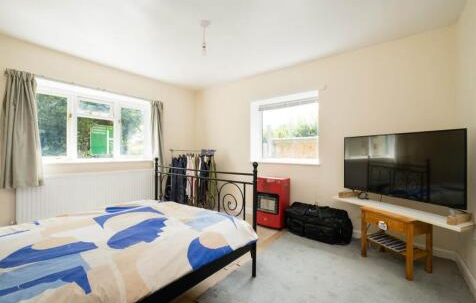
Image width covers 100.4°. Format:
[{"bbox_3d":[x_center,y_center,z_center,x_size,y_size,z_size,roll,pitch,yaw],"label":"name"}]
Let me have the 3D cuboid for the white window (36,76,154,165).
[{"bbox_3d":[-1.995,-0.345,2.858,0.150,1.040,1.540,0,1,36],"label":"white window"}]

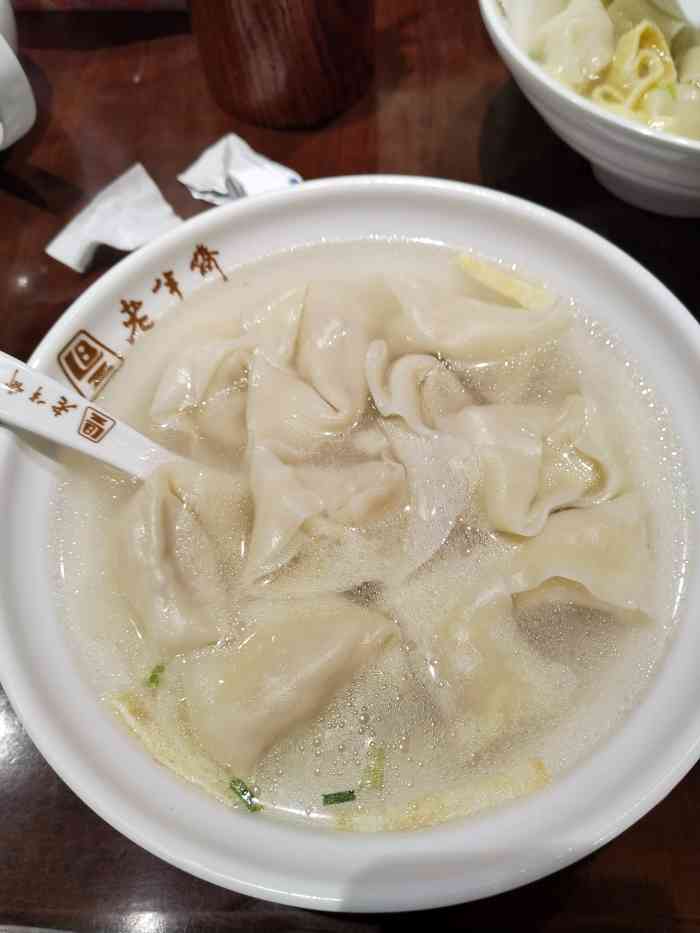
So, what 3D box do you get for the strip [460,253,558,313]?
[{"bbox_3d":[0.056,-0.066,0.251,0.036,0.004,0.009,34,70,18],"label":"strip"}]

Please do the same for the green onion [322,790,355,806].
[{"bbox_3d":[-0.003,0.085,0.180,0.009,0.002,0.003,-8,64,0],"label":"green onion"}]

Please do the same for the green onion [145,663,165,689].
[{"bbox_3d":[-0.055,0.059,0.197,0.003,0.002,0.007,20,67,13],"label":"green onion"}]

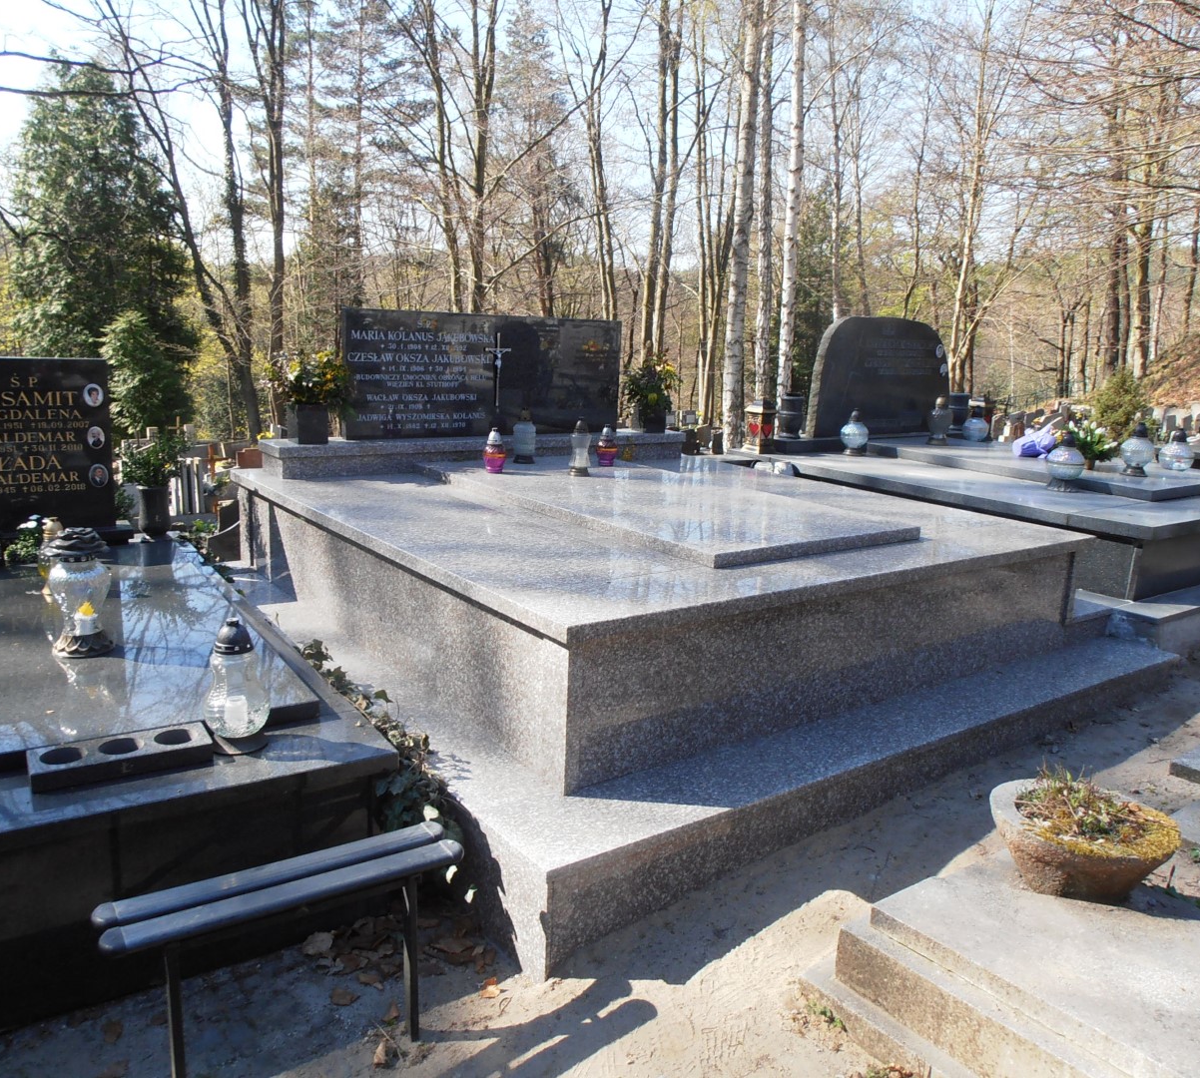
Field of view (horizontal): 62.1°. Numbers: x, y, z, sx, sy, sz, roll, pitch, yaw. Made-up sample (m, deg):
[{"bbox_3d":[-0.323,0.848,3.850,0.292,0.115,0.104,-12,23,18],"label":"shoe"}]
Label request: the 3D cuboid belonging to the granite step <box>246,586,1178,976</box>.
[{"bbox_3d":[0.202,0.437,4.345,3.059,0.256,3.054,-6,15,-36],"label":"granite step"}]

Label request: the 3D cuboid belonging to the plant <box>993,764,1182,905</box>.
[{"bbox_3d":[1.173,0.703,2.402,0.416,0.212,0.416,-6,15,-36],"label":"plant"}]

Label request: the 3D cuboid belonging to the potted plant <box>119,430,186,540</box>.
[{"bbox_3d":[-1.997,-0.245,4.420,0.272,0.462,0.272,-6,15,-36],"label":"potted plant"}]

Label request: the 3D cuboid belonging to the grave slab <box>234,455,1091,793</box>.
[{"bbox_3d":[0.139,0.026,4.476,2.650,0.485,2.871,-6,15,-36],"label":"grave slab"}]

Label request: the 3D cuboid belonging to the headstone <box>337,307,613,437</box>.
[{"bbox_3d":[-0.573,-0.860,5.269,1.635,0.624,0.065,-6,14,-36],"label":"headstone"}]

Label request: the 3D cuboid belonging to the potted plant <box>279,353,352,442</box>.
[{"bbox_3d":[-1.356,-0.672,4.716,0.322,0.430,0.322,-6,15,-36],"label":"potted plant"}]

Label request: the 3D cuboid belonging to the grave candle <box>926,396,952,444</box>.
[{"bbox_3d":[2.325,-0.815,6.821,0.169,0.340,0.169,-6,14,-36],"label":"grave candle"}]

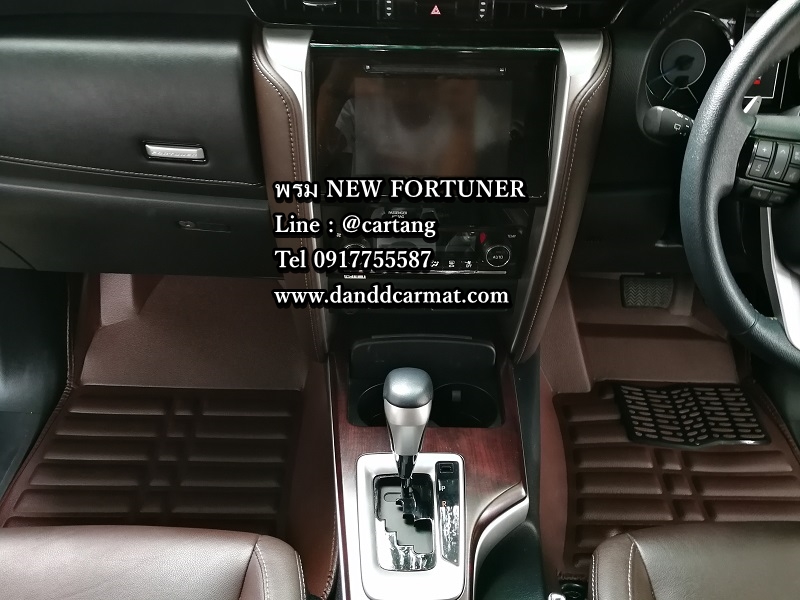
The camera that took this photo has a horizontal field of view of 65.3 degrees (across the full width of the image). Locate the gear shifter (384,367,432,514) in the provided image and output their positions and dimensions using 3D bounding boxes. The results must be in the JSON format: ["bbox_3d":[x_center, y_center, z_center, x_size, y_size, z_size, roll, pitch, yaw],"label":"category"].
[{"bbox_3d":[0.009,0.142,0.635,0.049,0.152,0.055,1,28,0],"label":"gear shifter"}]

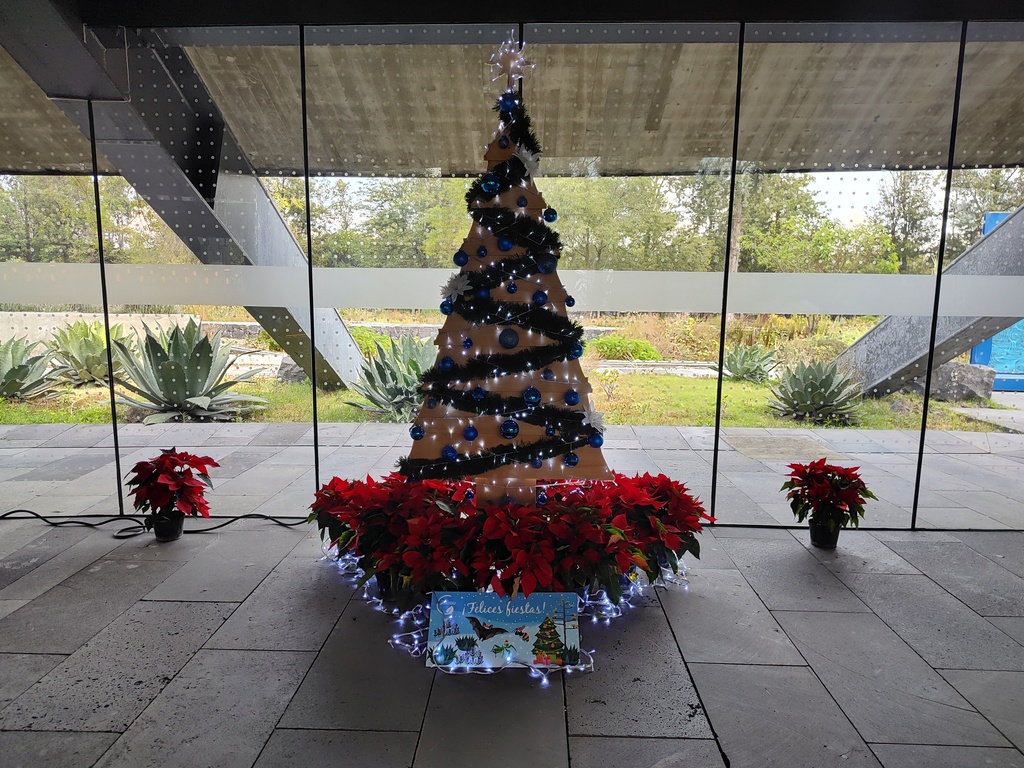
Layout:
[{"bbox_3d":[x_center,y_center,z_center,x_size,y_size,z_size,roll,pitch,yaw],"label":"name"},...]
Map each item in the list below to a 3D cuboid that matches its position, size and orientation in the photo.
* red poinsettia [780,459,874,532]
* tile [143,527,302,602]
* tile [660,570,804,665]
[{"bbox_3d":[1.804,0.620,3.832,0.503,0.375,0.484,1,8,2],"label":"red poinsettia"},{"bbox_3d":[-1.438,0.933,3.534,0.475,0.020,0.902,1,8,2],"label":"tile"},{"bbox_3d":[0.949,1.058,3.168,0.479,0.020,0.926,1,8,2],"label":"tile"}]

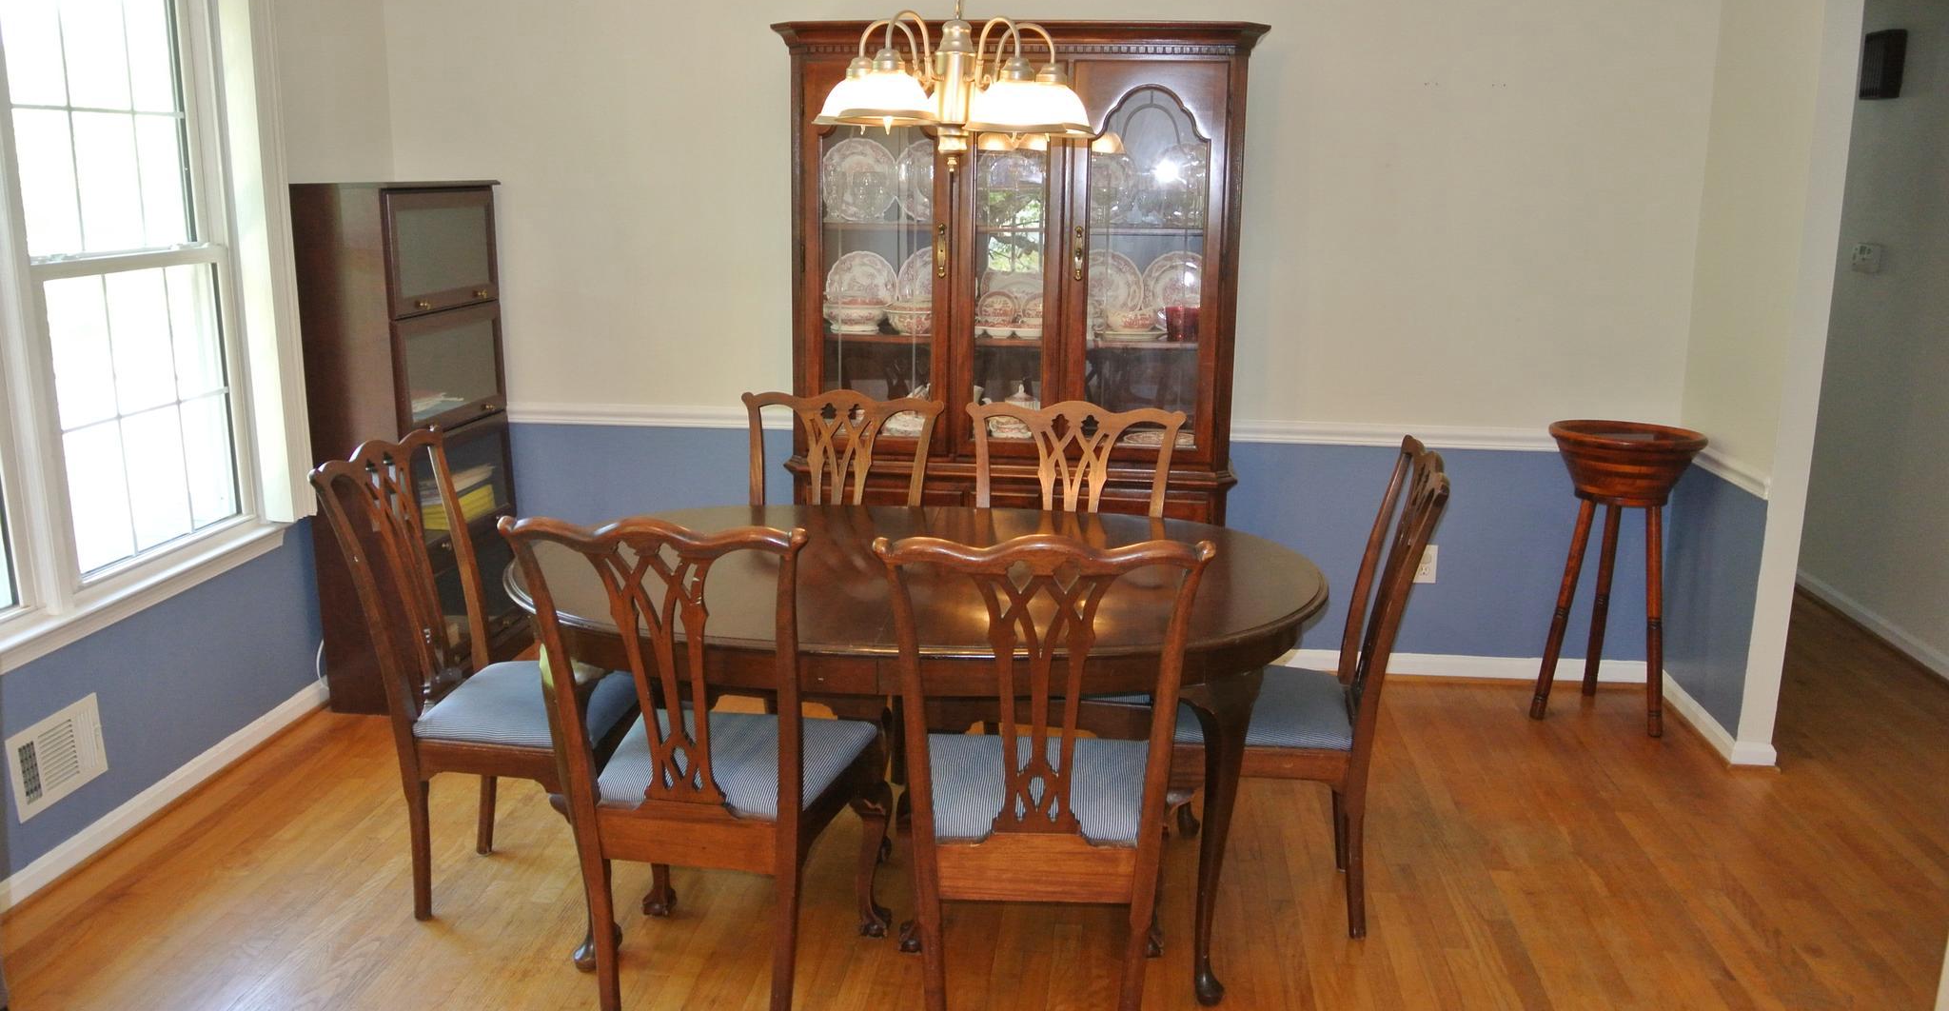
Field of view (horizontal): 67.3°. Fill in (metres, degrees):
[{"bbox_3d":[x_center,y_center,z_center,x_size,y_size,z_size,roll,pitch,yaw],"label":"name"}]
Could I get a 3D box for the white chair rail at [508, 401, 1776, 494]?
[{"bbox_3d":[0.104,-0.172,4.220,4.012,0.065,0.638,2,13,6],"label":"white chair rail"}]

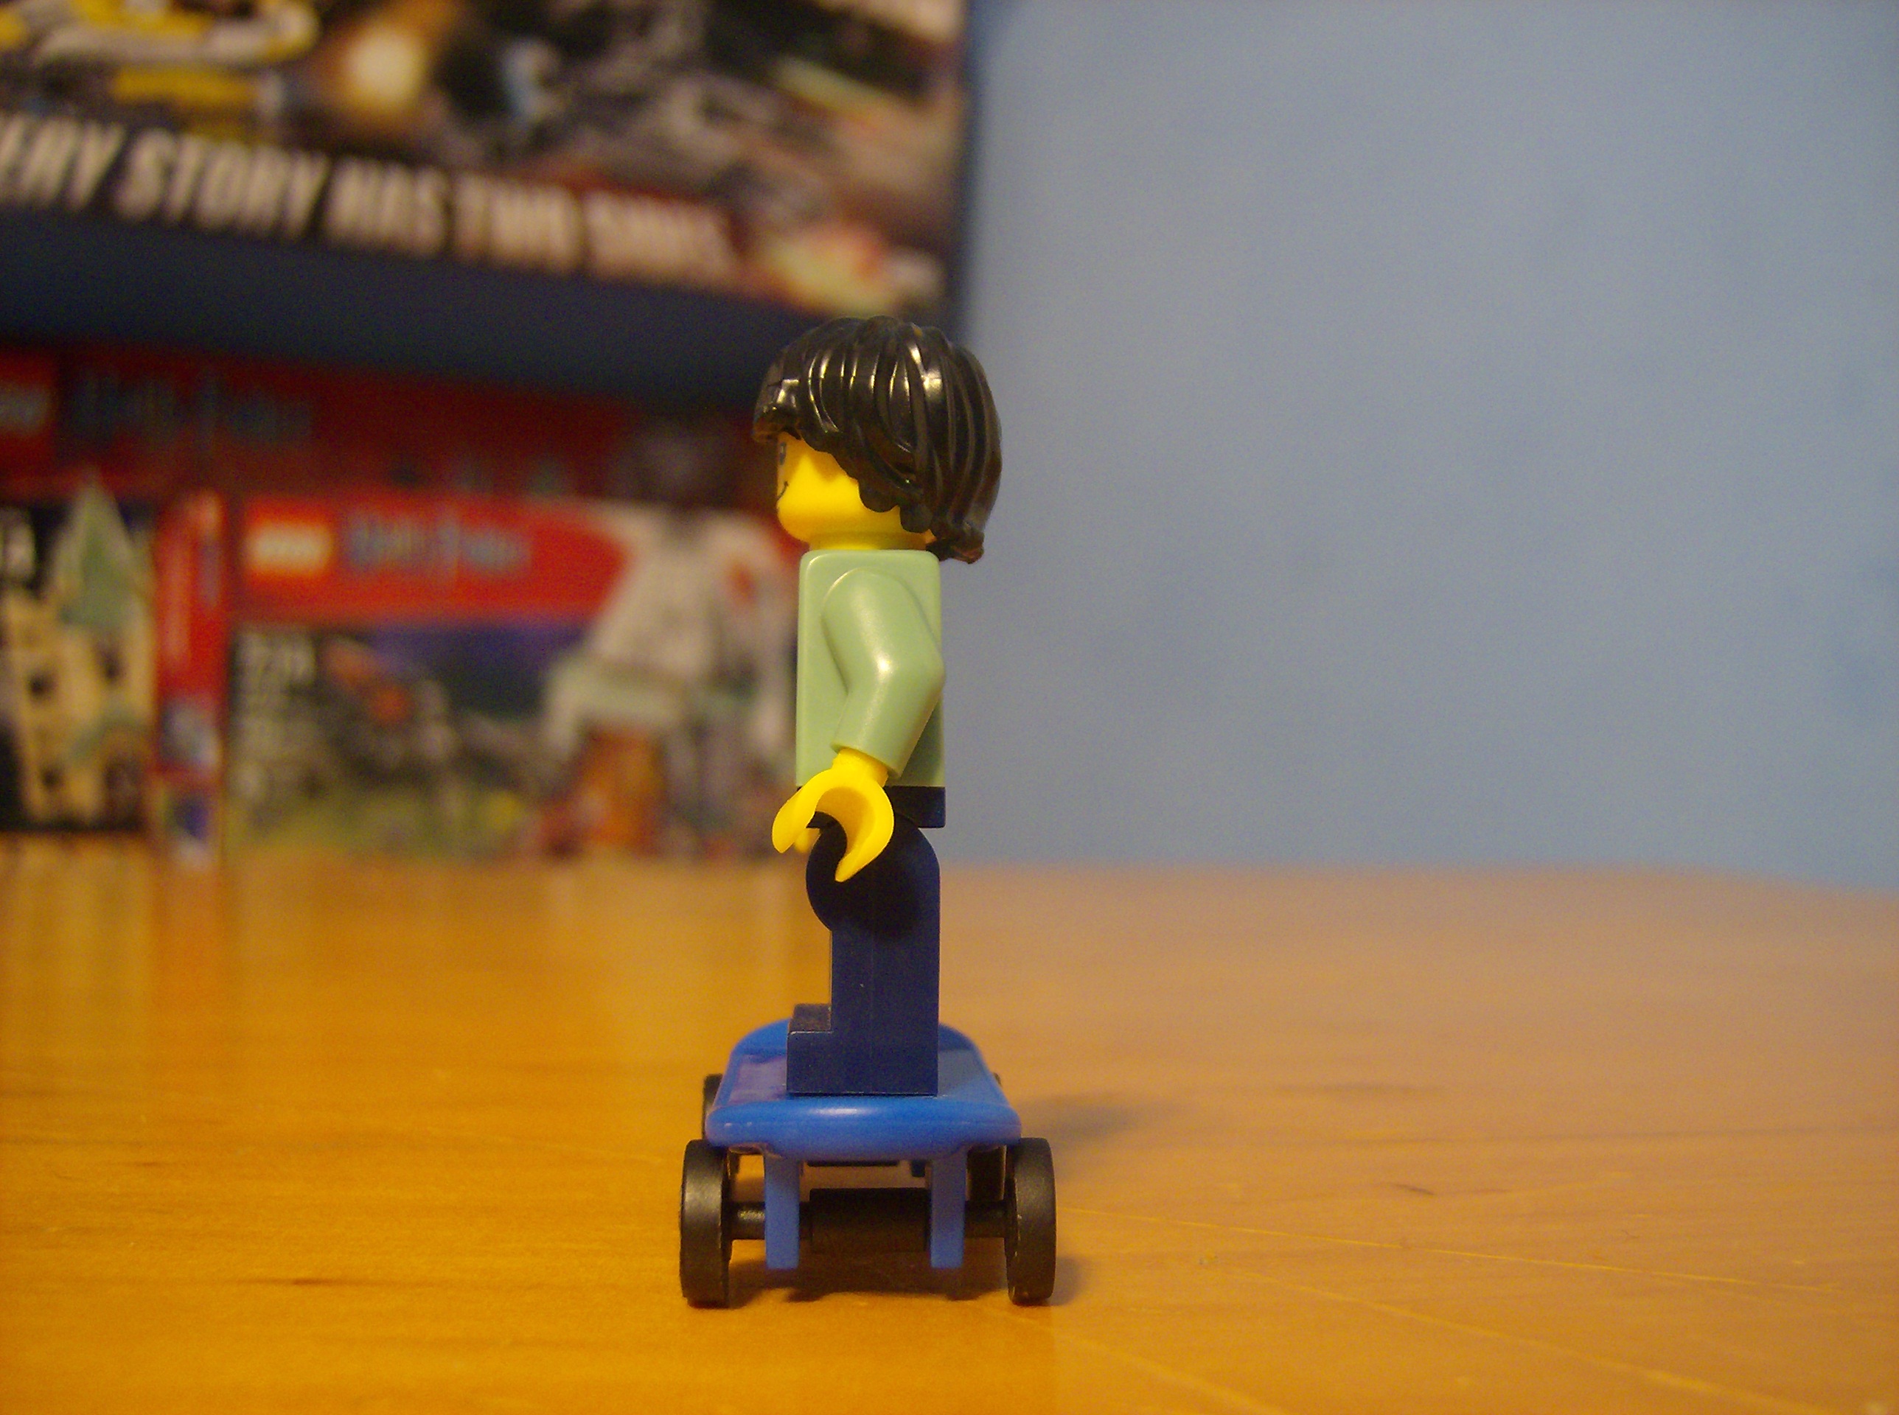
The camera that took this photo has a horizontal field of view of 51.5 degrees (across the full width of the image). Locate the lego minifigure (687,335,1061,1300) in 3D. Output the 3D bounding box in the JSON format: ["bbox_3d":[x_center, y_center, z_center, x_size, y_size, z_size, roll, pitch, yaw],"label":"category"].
[{"bbox_3d":[-0.005,0.004,0.111,0.019,0.053,0.043,0,-3,-4],"label":"lego minifigure"}]

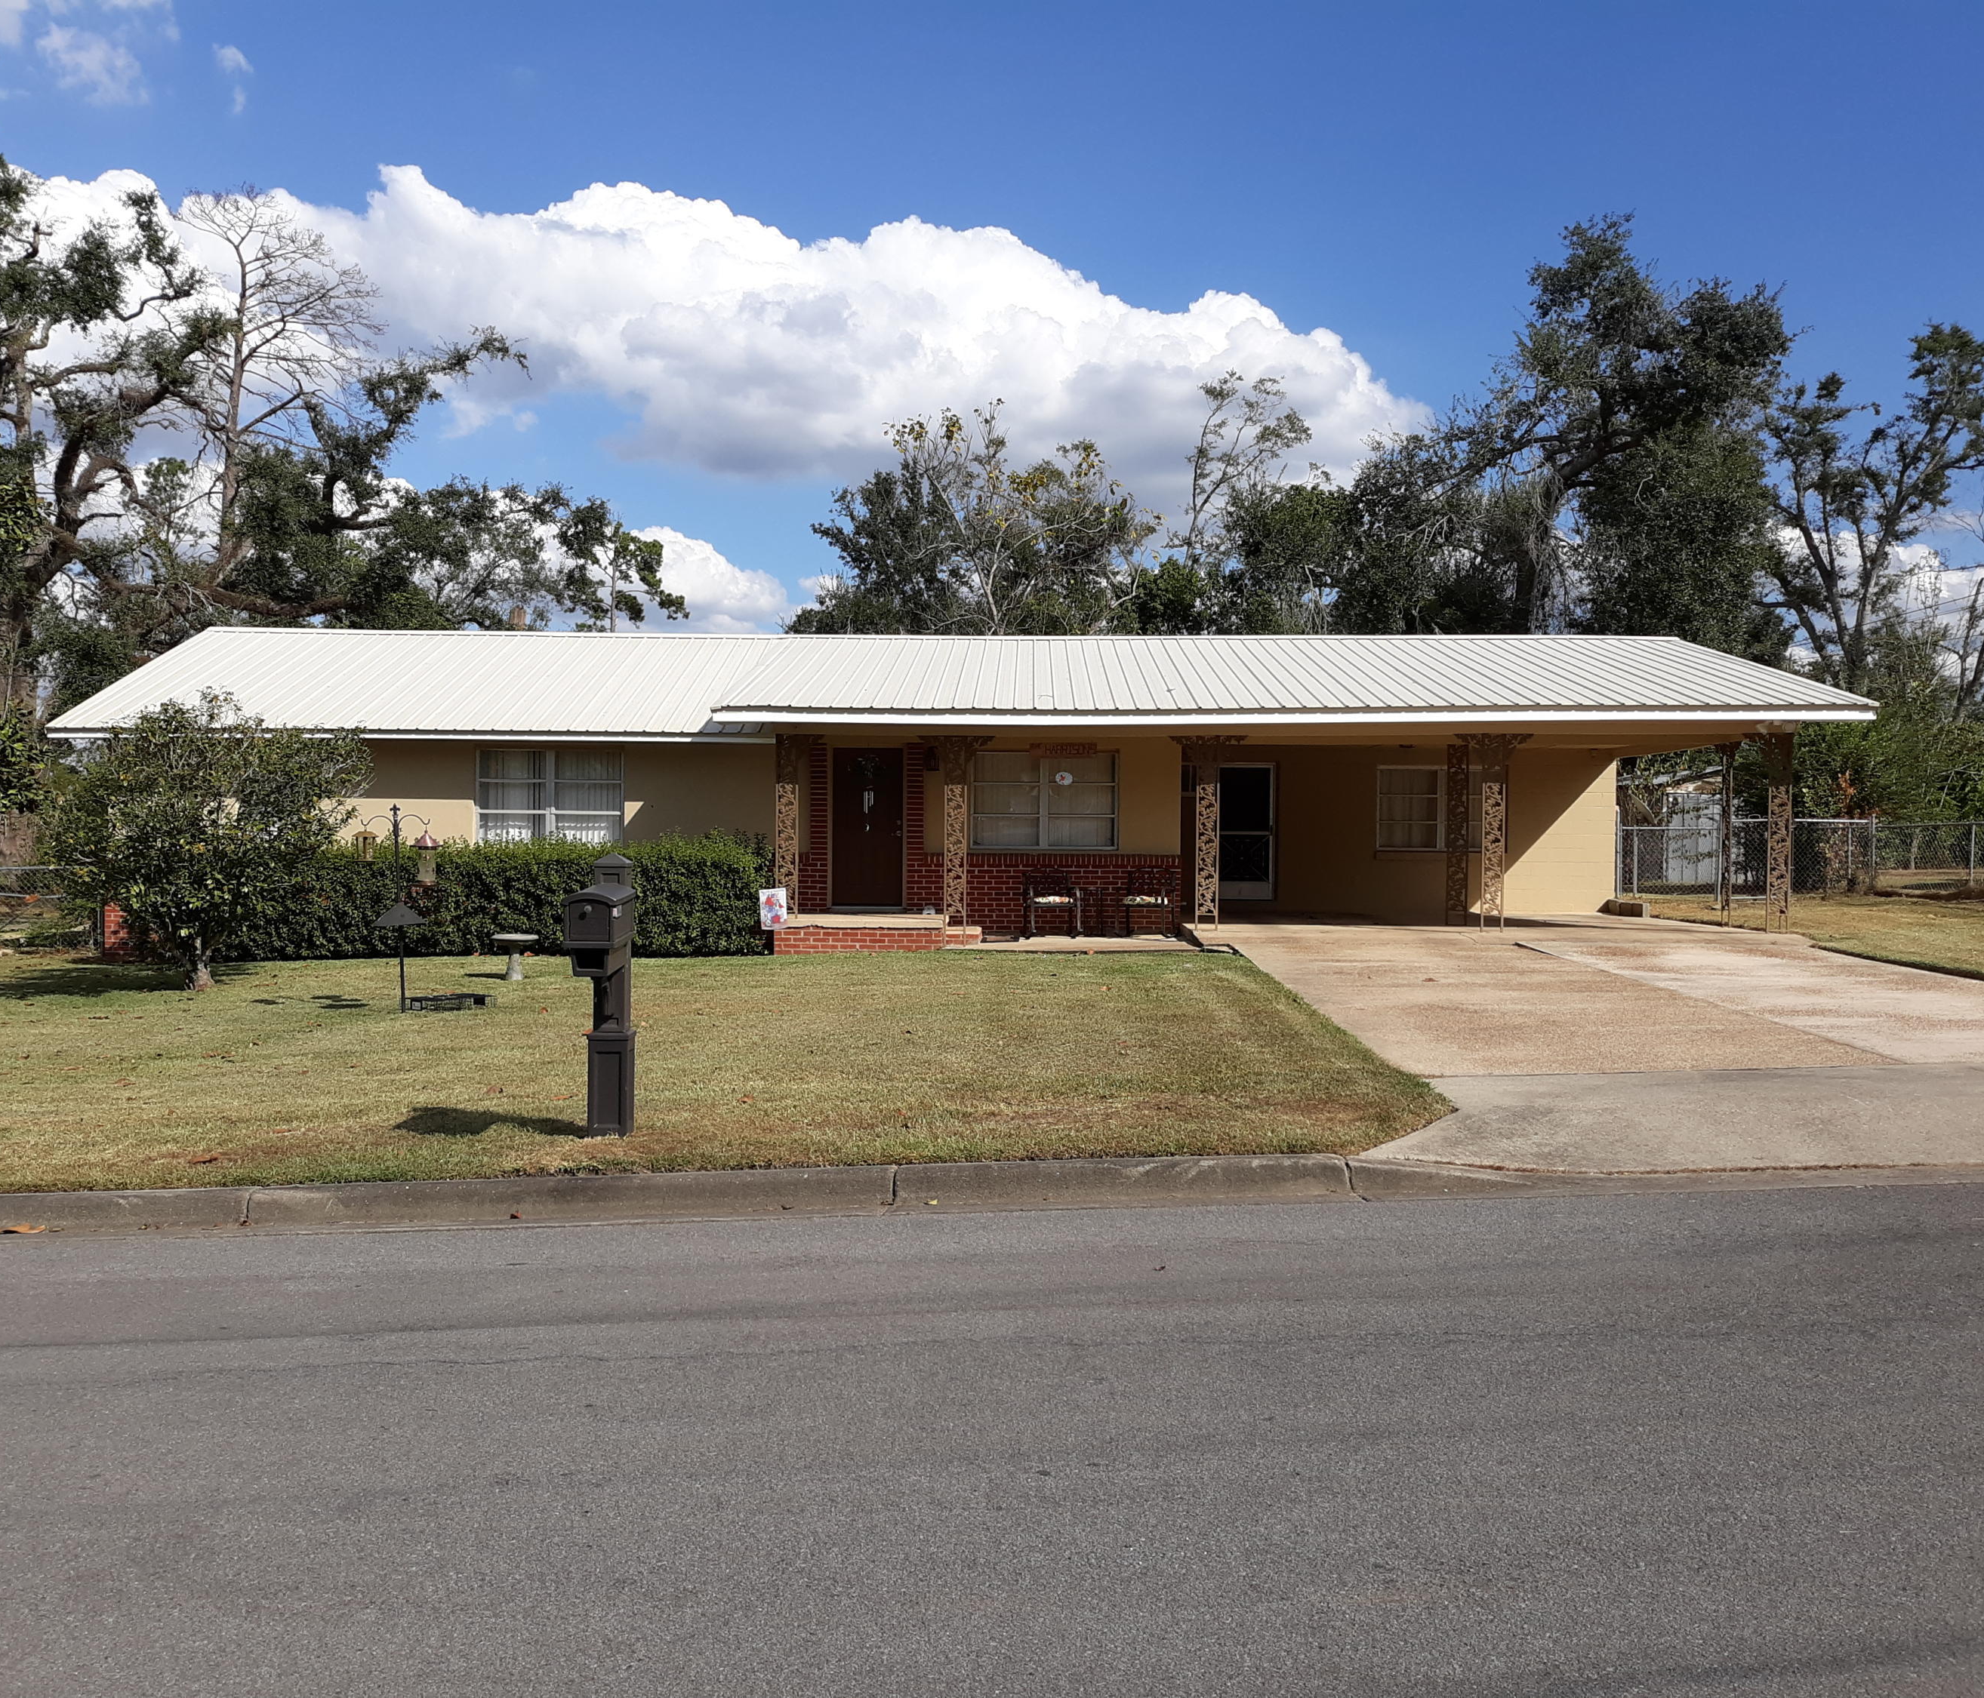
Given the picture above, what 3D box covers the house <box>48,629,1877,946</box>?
[{"bbox_3d":[-0.850,-0.972,25.400,21.200,4.300,10.600,0,0,1],"label":"house"}]

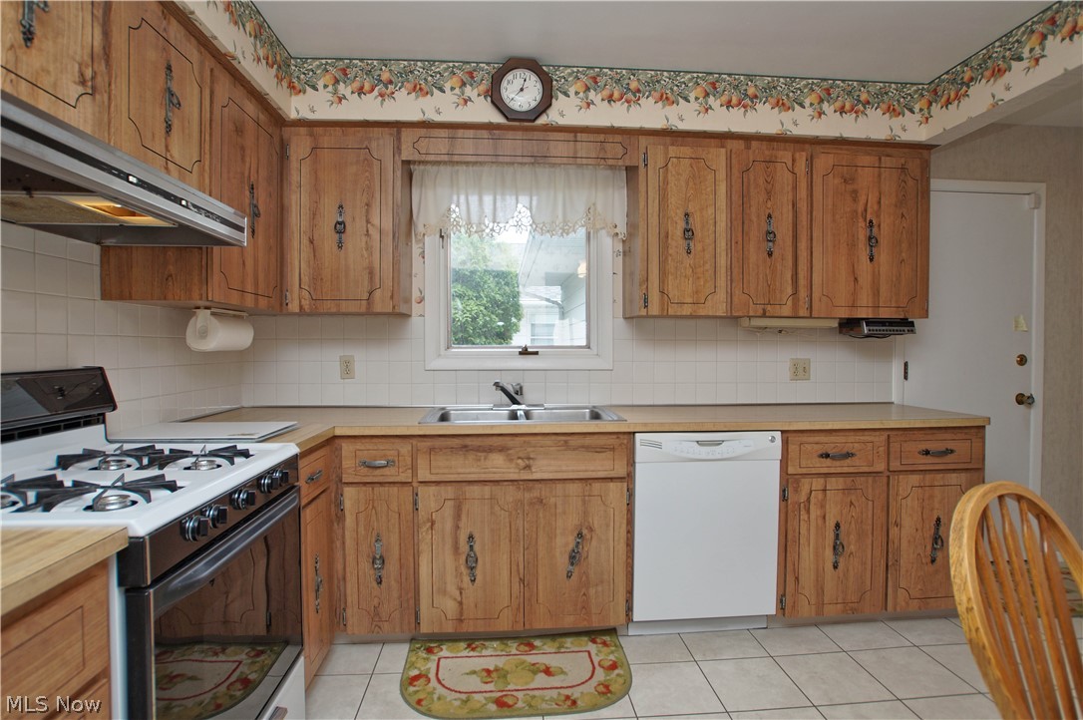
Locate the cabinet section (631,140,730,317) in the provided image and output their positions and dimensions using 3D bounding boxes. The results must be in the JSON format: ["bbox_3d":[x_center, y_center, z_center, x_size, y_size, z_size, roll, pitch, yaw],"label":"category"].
[{"bbox_3d":[0.622,-0.575,2.272,0.404,0.760,0.309,0,1,-4],"label":"cabinet section"}]

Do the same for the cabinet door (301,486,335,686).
[{"bbox_3d":[-0.781,0.764,1.667,0.021,0.602,0.275,0,1,-5],"label":"cabinet door"}]

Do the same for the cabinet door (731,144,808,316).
[{"bbox_3d":[1.025,-0.564,2.157,0.356,0.741,0.025,0,1,-4],"label":"cabinet door"}]

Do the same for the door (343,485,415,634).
[{"bbox_3d":[-0.621,0.773,1.853,0.255,0.569,0.025,0,1,-4],"label":"door"}]

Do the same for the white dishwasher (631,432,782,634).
[{"bbox_3d":[0.650,0.707,2.241,0.608,0.849,0.598,0,1,-5],"label":"white dishwasher"}]

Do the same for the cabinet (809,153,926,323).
[{"bbox_3d":[1.566,-0.588,2.299,0.577,0.766,0.022,0,1,-5],"label":"cabinet"}]

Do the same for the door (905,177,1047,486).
[{"bbox_3d":[2.392,0.082,2.694,0.830,2.085,0.055,0,1,-5],"label":"door"}]

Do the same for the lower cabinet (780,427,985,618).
[{"bbox_3d":[1.418,0.687,2.307,0.895,0.818,0.598,0,1,-5],"label":"lower cabinet"}]

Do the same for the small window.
[{"bbox_3d":[-0.104,-0.455,2.483,1.030,1.026,0.100,0,1,-5],"label":"small window"}]

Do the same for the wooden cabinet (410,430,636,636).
[{"bbox_3d":[-0.090,0.688,2.186,0.856,0.818,0.598,0,1,-5],"label":"wooden cabinet"}]

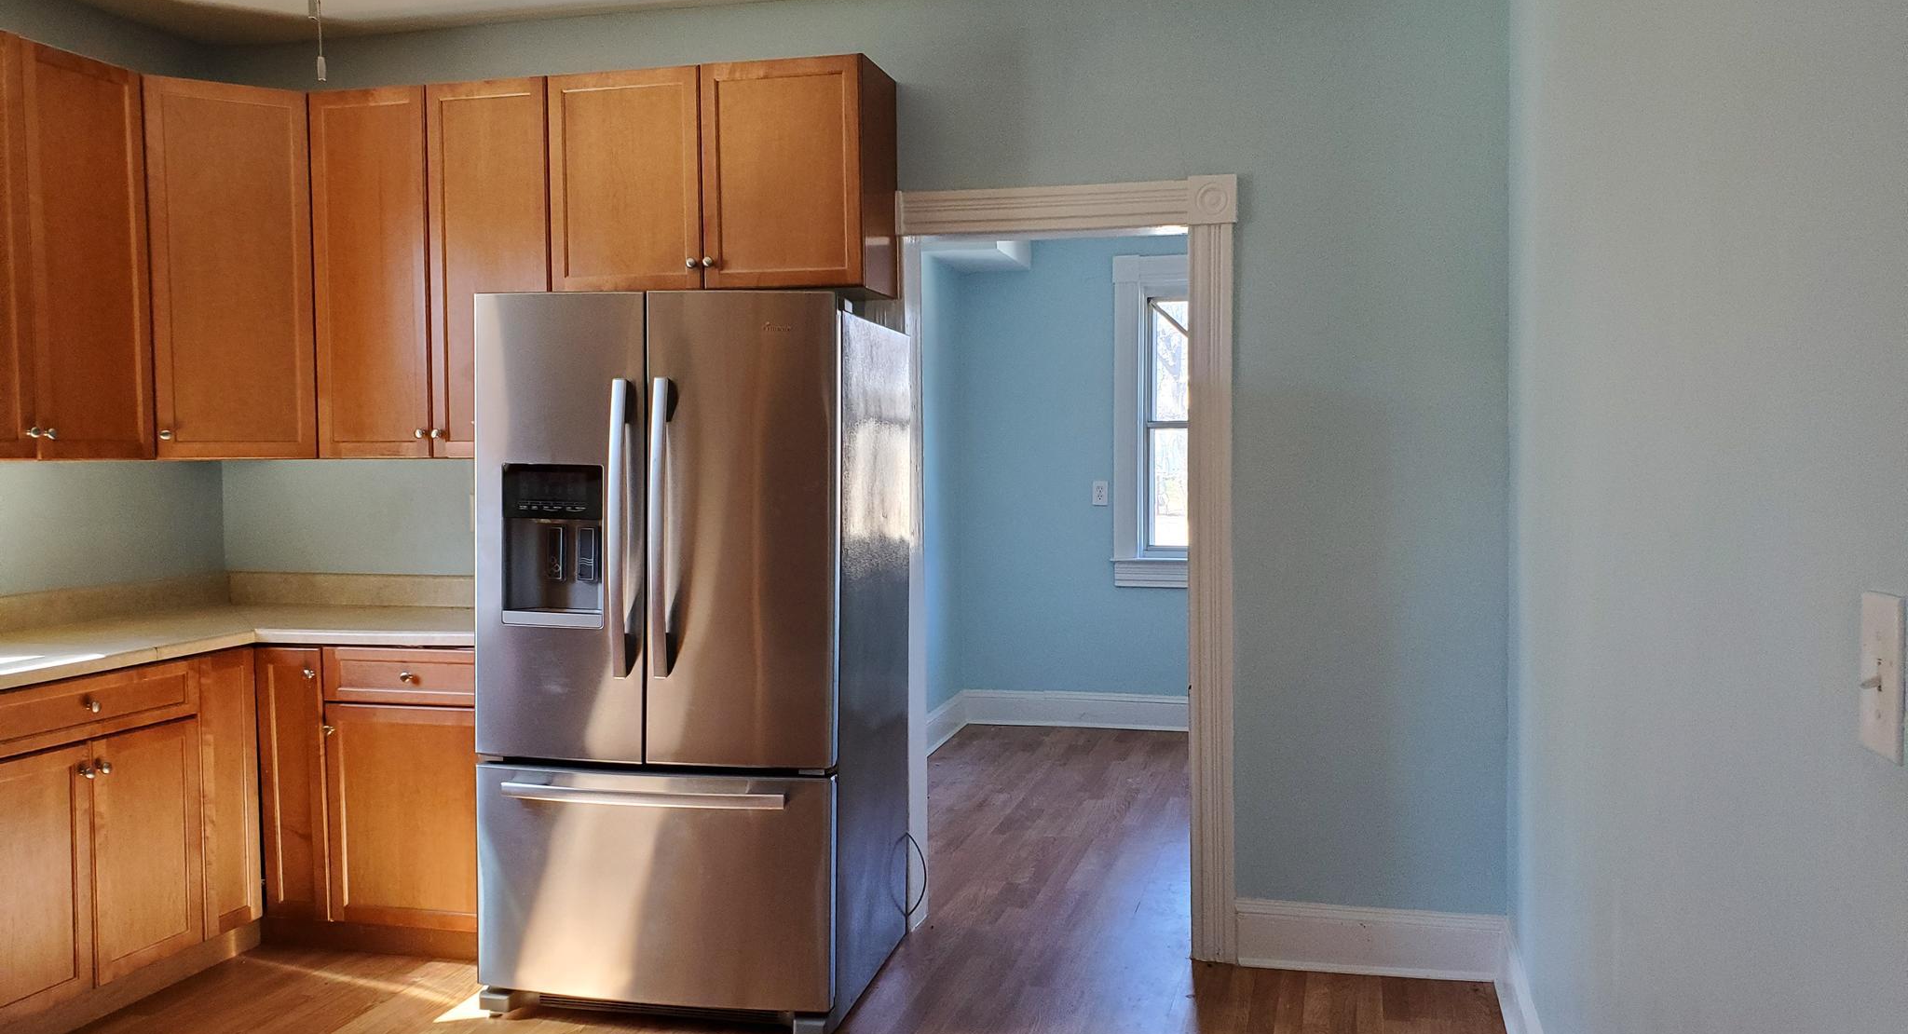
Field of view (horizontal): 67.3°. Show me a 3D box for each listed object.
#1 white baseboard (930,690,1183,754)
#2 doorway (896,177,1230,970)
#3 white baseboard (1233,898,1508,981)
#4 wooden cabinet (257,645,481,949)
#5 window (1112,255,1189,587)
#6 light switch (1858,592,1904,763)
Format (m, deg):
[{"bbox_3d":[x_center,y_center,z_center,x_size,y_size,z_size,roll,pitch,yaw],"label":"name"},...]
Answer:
[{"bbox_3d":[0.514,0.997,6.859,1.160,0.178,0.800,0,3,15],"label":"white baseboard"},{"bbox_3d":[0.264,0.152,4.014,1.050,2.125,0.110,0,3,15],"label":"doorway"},{"bbox_3d":[1.096,1.125,3.797,0.680,0.180,0.025,0,3,15],"label":"white baseboard"},{"bbox_3d":[-1.492,0.777,4.194,0.820,0.890,0.600,0,3,15],"label":"wooden cabinet"},{"bbox_3d":[1.248,-0.468,6.987,0.950,1.620,0.120,0,3,15],"label":"window"},{"bbox_3d":[0.726,0.125,1.123,0.015,0.124,0.085,0,3,15],"label":"light switch"}]

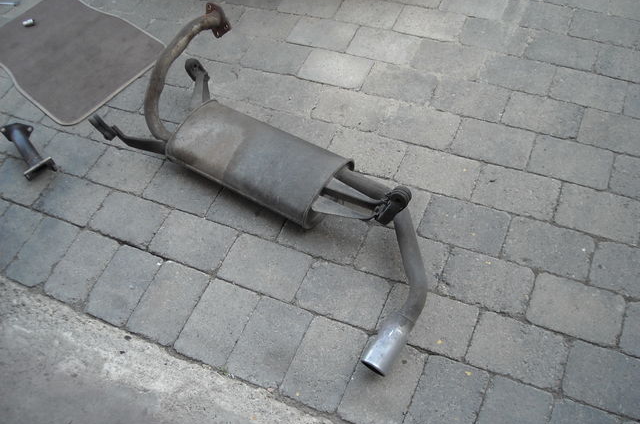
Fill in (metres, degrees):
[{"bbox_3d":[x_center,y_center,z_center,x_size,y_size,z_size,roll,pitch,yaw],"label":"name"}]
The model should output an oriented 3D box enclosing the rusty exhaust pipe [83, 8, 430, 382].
[{"bbox_3d":[-0.112,-0.154,1.698,1.075,0.200,0.695,27,62,23],"label":"rusty exhaust pipe"}]

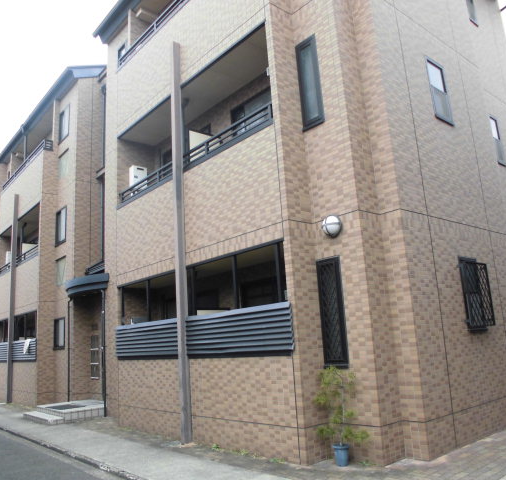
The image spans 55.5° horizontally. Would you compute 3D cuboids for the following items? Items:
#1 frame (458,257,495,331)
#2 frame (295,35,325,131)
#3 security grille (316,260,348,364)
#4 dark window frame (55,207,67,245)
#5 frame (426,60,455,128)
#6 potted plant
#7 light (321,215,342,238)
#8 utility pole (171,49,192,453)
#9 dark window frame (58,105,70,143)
[{"bbox_3d":[3.174,0.761,6.812,0.580,1.030,0.160,7,-16,-41],"label":"frame"},{"bbox_3d":[0.757,-2.178,6.636,0.100,1.310,0.385,7,-16,-41],"label":"frame"},{"bbox_3d":[0.953,0.915,5.966,0.080,1.340,0.380,7,-16,-41],"label":"security grille"},{"bbox_3d":[-5.626,-0.378,14.114,0.100,1.050,0.820,7,-16,-41],"label":"dark window frame"},{"bbox_3d":[2.905,-2.312,7.480,0.600,1.000,0.100,7,-16,-41],"label":"frame"},{"bbox_3d":[0.953,1.997,5.492,0.500,1.080,0.570,7,-16,-41],"label":"potted plant"},{"bbox_3d":[0.955,-0.171,6.021,0.170,0.287,0.287,7,-16,-41],"label":"light"},{"bbox_3d":[-1.205,-0.210,7.848,0.140,6.640,0.120,7,-16,-41],"label":"utility pole"},{"bbox_3d":[-5.774,-3.538,14.723,0.100,1.000,0.820,7,-16,-41],"label":"dark window frame"}]

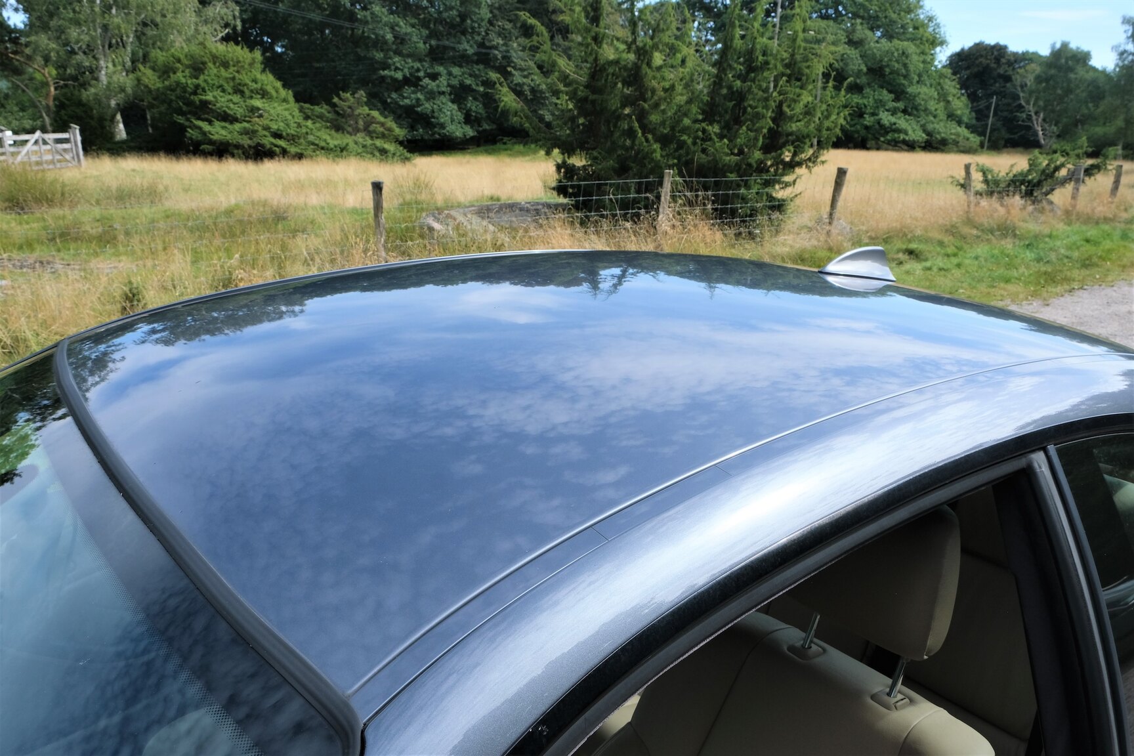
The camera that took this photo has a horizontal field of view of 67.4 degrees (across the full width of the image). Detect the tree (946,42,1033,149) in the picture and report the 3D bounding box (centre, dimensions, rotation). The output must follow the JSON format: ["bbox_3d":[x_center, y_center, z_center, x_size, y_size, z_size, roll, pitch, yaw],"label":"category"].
[{"bbox_3d":[43.680,-29.170,88.000,9.500,10.800,9.000,7,18,24],"label":"tree"}]

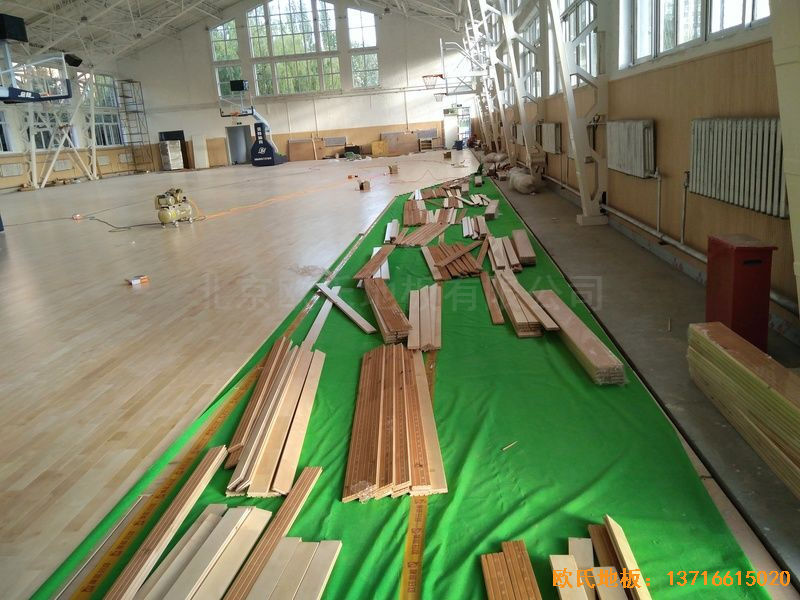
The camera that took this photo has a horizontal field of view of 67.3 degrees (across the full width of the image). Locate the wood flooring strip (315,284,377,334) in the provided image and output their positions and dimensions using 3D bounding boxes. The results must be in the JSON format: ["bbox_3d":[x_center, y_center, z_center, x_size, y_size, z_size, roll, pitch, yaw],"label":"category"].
[{"bbox_3d":[-0.490,0.047,5.139,0.073,0.024,1.701,-10,17,-18],"label":"wood flooring strip"}]

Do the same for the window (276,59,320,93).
[{"bbox_3d":[-6.372,-14.067,37.798,2.715,1.892,0.150,-3,16,6],"label":"window"}]

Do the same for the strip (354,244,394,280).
[{"bbox_3d":[-0.249,-0.432,6.700,0.182,0.030,1.669,-2,16,9],"label":"strip"}]

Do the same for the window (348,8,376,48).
[{"bbox_3d":[-2.301,-16.648,36.854,1.620,2.300,0.150,-2,16,6],"label":"window"}]

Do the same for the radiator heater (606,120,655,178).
[{"bbox_3d":[2.883,-1.934,7.589,0.120,0.620,1.690,-2,16,6],"label":"radiator heater"}]

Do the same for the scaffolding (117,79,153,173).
[{"bbox_3d":[-16.815,-11.024,38.281,0.980,5.600,1.300,-2,16,6],"label":"scaffolding"}]

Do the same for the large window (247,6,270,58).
[{"bbox_3d":[-9.299,-17.644,39.680,1.210,3.155,0.150,-3,16,6],"label":"large window"}]

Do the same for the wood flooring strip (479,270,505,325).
[{"bbox_3d":[0.778,-0.044,5.149,0.072,0.022,1.602,-3,16,5],"label":"wood flooring strip"}]

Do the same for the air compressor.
[{"bbox_3d":[-4.483,-1.849,11.994,0.370,0.710,0.720,0,16,14],"label":"air compressor"}]

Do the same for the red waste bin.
[{"bbox_3d":[2.061,0.012,3.674,0.235,0.761,0.359,-3,16,6],"label":"red waste bin"}]

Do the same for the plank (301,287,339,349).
[{"bbox_3d":[-0.629,0.119,4.977,0.082,0.022,1.700,-4,16,3],"label":"plank"}]

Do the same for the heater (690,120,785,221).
[{"bbox_3d":[2.487,-1.006,4.364,0.120,0.603,1.610,-3,16,6],"label":"heater"}]

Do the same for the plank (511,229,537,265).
[{"bbox_3d":[1.562,-0.688,7.636,0.165,0.096,1.790,-2,16,8],"label":"plank"}]

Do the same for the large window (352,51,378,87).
[{"bbox_3d":[-2.122,-14.258,37.382,1.661,2.021,0.150,-3,16,6],"label":"large window"}]

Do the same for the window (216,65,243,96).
[{"bbox_3d":[-10.717,-13.964,38.196,1.609,1.902,0.150,-3,16,6],"label":"window"}]

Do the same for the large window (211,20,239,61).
[{"bbox_3d":[-10.942,-16.199,37.564,1.664,2.281,0.150,-3,16,6],"label":"large window"}]

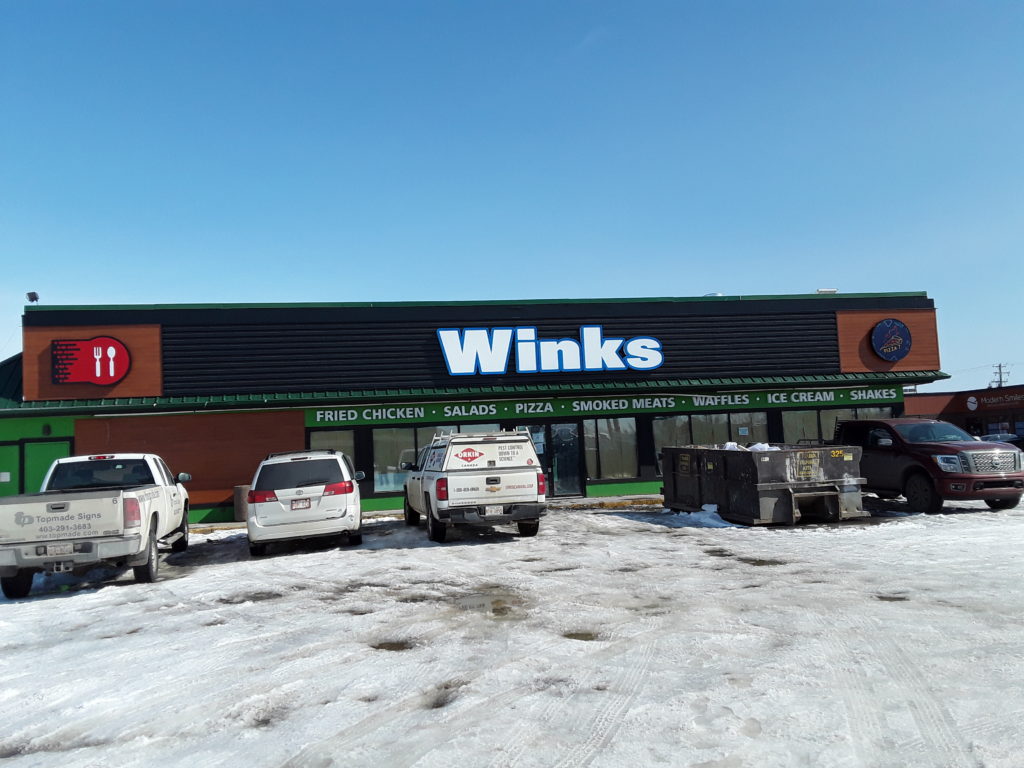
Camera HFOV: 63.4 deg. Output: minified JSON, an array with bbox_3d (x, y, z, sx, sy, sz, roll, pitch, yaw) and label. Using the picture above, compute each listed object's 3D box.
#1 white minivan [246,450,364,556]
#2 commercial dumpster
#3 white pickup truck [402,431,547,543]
[{"bbox_3d":[-4.030,2.230,16.450,2.000,1.780,5.080,-3,-4,-11],"label":"white minivan"},{"bbox_3d":[5.170,2.040,17.700,2.420,1.380,4.100,-2,-3,-13],"label":"commercial dumpster"},{"bbox_3d":[-0.965,2.000,16.950,2.080,1.980,5.840,-2,-4,-13],"label":"white pickup truck"}]

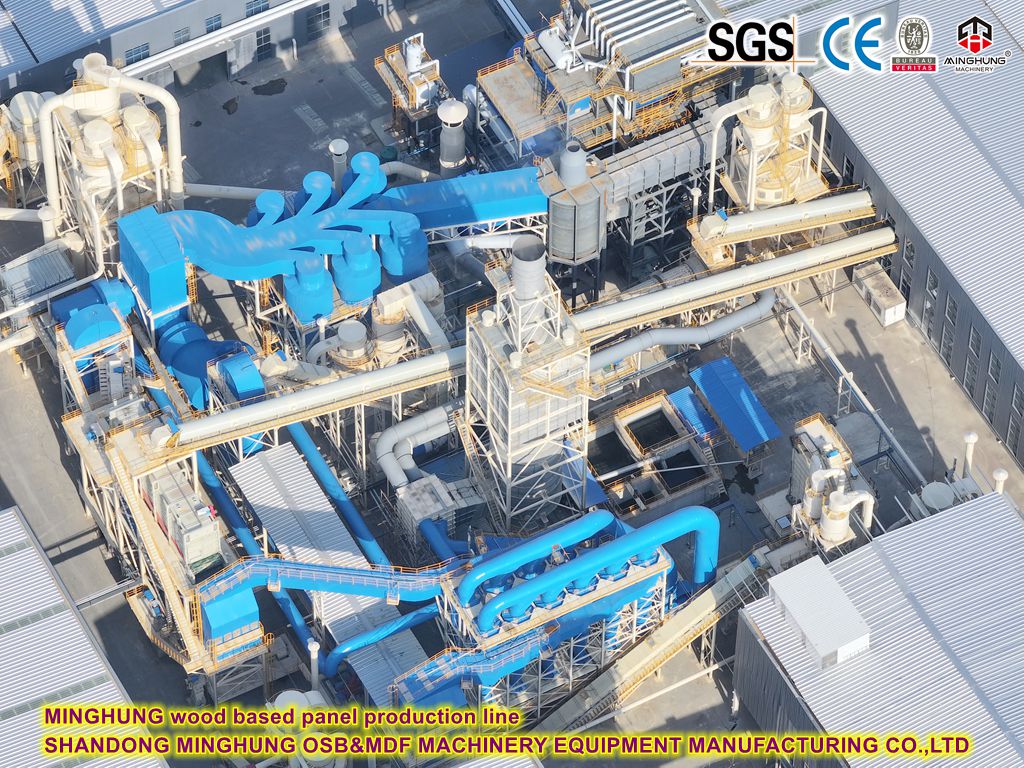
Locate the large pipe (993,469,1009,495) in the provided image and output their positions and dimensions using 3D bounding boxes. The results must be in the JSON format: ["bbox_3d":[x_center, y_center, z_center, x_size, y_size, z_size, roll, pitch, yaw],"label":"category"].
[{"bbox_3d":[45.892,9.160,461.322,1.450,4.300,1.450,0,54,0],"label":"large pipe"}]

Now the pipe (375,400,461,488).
[{"bbox_3d":[-8.628,6.272,477.484,9.752,2.600,6.664,-23,57,-16],"label":"pipe"}]

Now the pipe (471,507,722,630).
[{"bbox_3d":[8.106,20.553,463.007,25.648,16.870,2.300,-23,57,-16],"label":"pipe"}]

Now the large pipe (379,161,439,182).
[{"bbox_3d":[-10.168,-21.287,491.915,6.800,1.500,1.500,14,55,9],"label":"large pipe"}]

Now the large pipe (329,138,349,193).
[{"bbox_3d":[-17.459,-20.142,498.018,1.980,13.200,1.980,0,54,0],"label":"large pipe"}]

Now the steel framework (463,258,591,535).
[{"bbox_3d":[1.357,1.137,462.964,8.420,32.770,8.960,-23,58,-16],"label":"steel framework"}]

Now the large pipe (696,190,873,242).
[{"bbox_3d":[27.043,-16.610,482.107,20.700,1.800,1.800,-12,53,-31],"label":"large pipe"}]

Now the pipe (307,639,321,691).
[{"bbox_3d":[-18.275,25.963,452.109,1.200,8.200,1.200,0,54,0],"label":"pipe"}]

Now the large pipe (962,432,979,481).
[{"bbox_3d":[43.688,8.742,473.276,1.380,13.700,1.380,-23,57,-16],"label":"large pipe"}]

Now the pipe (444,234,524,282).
[{"bbox_3d":[-2.176,-13.609,496.567,7.144,1.600,5.184,-23,57,-16],"label":"pipe"}]

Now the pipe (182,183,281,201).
[{"bbox_3d":[-28.126,-19.457,501.279,11.102,1.130,1.130,4,54,3],"label":"pipe"}]

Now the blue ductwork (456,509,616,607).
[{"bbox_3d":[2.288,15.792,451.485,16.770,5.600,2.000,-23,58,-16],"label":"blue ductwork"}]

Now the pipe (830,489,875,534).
[{"bbox_3d":[32.163,12.930,466.277,4.472,8.300,1.750,-8,54,-6],"label":"pipe"}]

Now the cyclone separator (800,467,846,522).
[{"bbox_3d":[29.263,9.951,461.974,4.200,6.600,2.300,-23,58,-16],"label":"cyclone separator"}]

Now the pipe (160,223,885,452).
[{"bbox_3d":[3.274,-4.655,469.459,79.900,1.800,1.800,-16,55,-27],"label":"pipe"}]

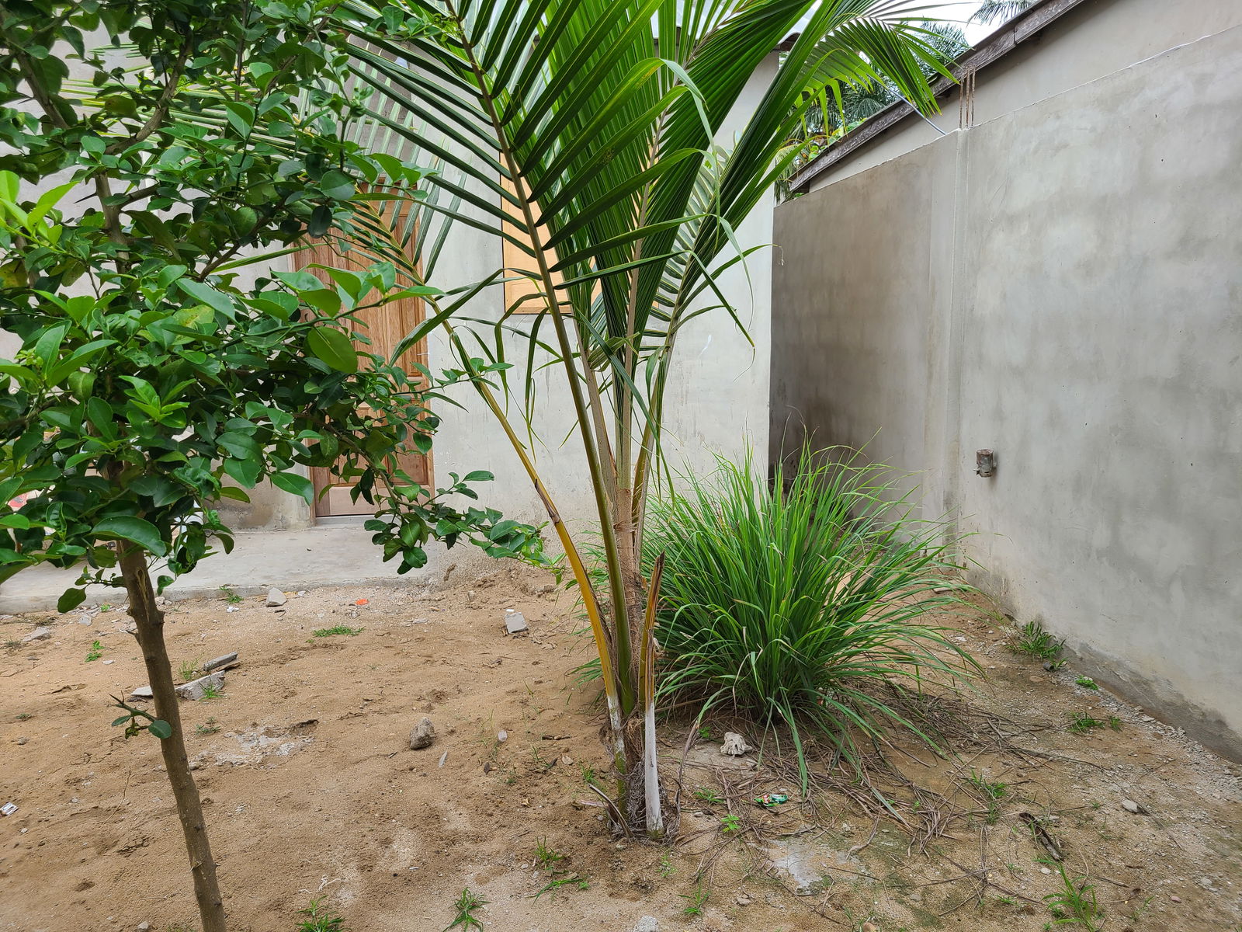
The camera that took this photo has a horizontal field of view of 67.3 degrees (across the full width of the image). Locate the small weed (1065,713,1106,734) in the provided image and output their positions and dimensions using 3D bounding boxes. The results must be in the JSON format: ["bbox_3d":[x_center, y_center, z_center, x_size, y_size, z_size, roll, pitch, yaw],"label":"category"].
[{"bbox_3d":[1.643,0.899,3.288,0.135,0.055,0.105,4,11,27],"label":"small weed"}]

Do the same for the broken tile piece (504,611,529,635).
[{"bbox_3d":[-0.476,0.714,4.222,0.100,0.075,0.090,-2,10,-7],"label":"broken tile piece"}]

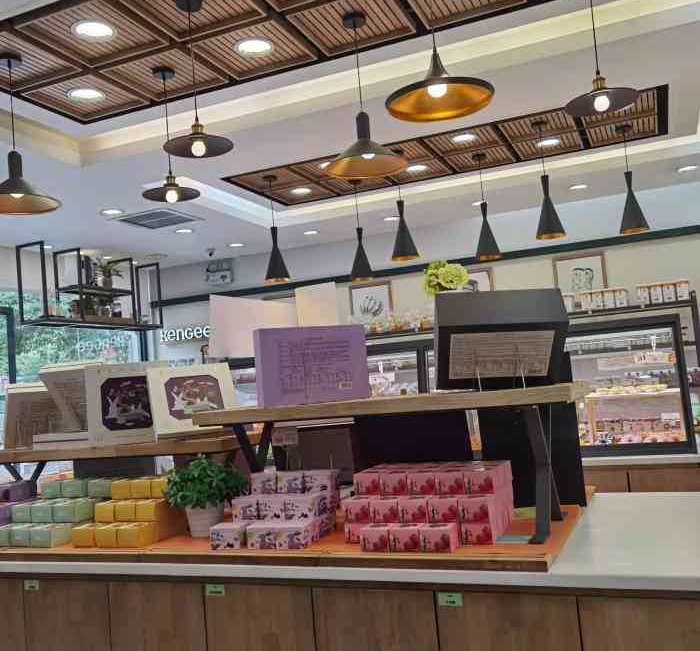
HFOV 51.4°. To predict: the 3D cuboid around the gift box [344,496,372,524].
[{"bbox_3d":[0.052,0.686,2.726,0.106,0.077,0.110,-6,-5,22],"label":"gift box"}]

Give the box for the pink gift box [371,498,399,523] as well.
[{"bbox_3d":[0.150,0.697,2.767,0.112,0.082,0.114,-7,-6,22],"label":"pink gift box"}]

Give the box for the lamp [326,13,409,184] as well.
[{"bbox_3d":[0.045,-1.060,3.284,0.367,0.724,0.367,-4,-5,0],"label":"lamp"}]

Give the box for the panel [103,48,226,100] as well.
[{"bbox_3d":[-0.912,-1.259,3.627,0.447,0.050,0.447,-6,-5,22],"label":"panel"}]

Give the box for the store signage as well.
[{"bbox_3d":[-1.655,0.055,7.300,0.605,0.158,0.040,-7,-6,22],"label":"store signage"}]

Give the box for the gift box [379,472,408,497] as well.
[{"bbox_3d":[0.194,0.620,2.875,0.112,0.082,0.114,-7,-6,22],"label":"gift box"}]

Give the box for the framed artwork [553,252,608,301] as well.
[{"bbox_3d":[1.922,-0.374,6.049,0.405,0.420,0.030,-7,-6,22],"label":"framed artwork"}]

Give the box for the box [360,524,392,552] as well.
[{"bbox_3d":[0.106,0.748,2.571,0.107,0.077,0.110,-6,-5,22],"label":"box"}]

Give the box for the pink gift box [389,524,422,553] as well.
[{"bbox_3d":[0.207,0.737,2.536,0.107,0.077,0.110,-6,-5,22],"label":"pink gift box"}]

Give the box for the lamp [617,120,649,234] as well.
[{"bbox_3d":[1.848,-0.975,4.812,0.184,0.707,0.184,-6,-5,22],"label":"lamp"}]

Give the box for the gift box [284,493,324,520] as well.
[{"bbox_3d":[-0.172,0.718,2.867,0.125,0.076,0.123,-6,-5,22],"label":"gift box"}]

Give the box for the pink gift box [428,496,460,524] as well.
[{"bbox_3d":[0.321,0.600,2.401,0.099,0.071,0.105,-7,-6,22],"label":"pink gift box"}]

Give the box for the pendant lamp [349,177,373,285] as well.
[{"bbox_3d":[0.071,-0.686,5.242,0.175,0.734,0.175,-4,-5,0],"label":"pendant lamp"}]

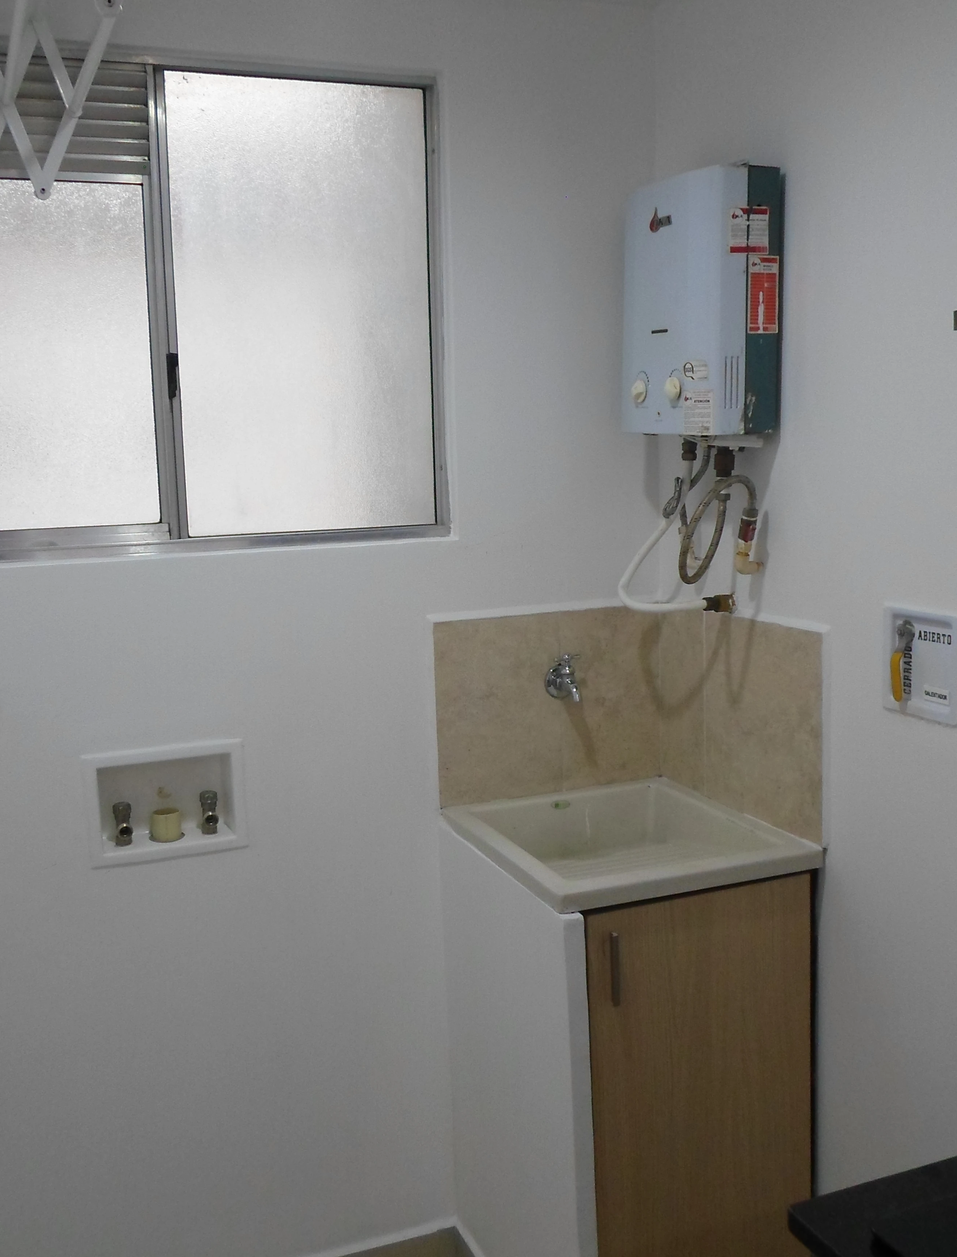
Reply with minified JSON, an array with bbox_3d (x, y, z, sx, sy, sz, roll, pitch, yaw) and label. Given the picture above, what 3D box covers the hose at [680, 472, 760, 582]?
[{"bbox_3d":[0.393,-0.165,2.047,0.080,0.183,0.200,-4,8,-20],"label":"hose"}]

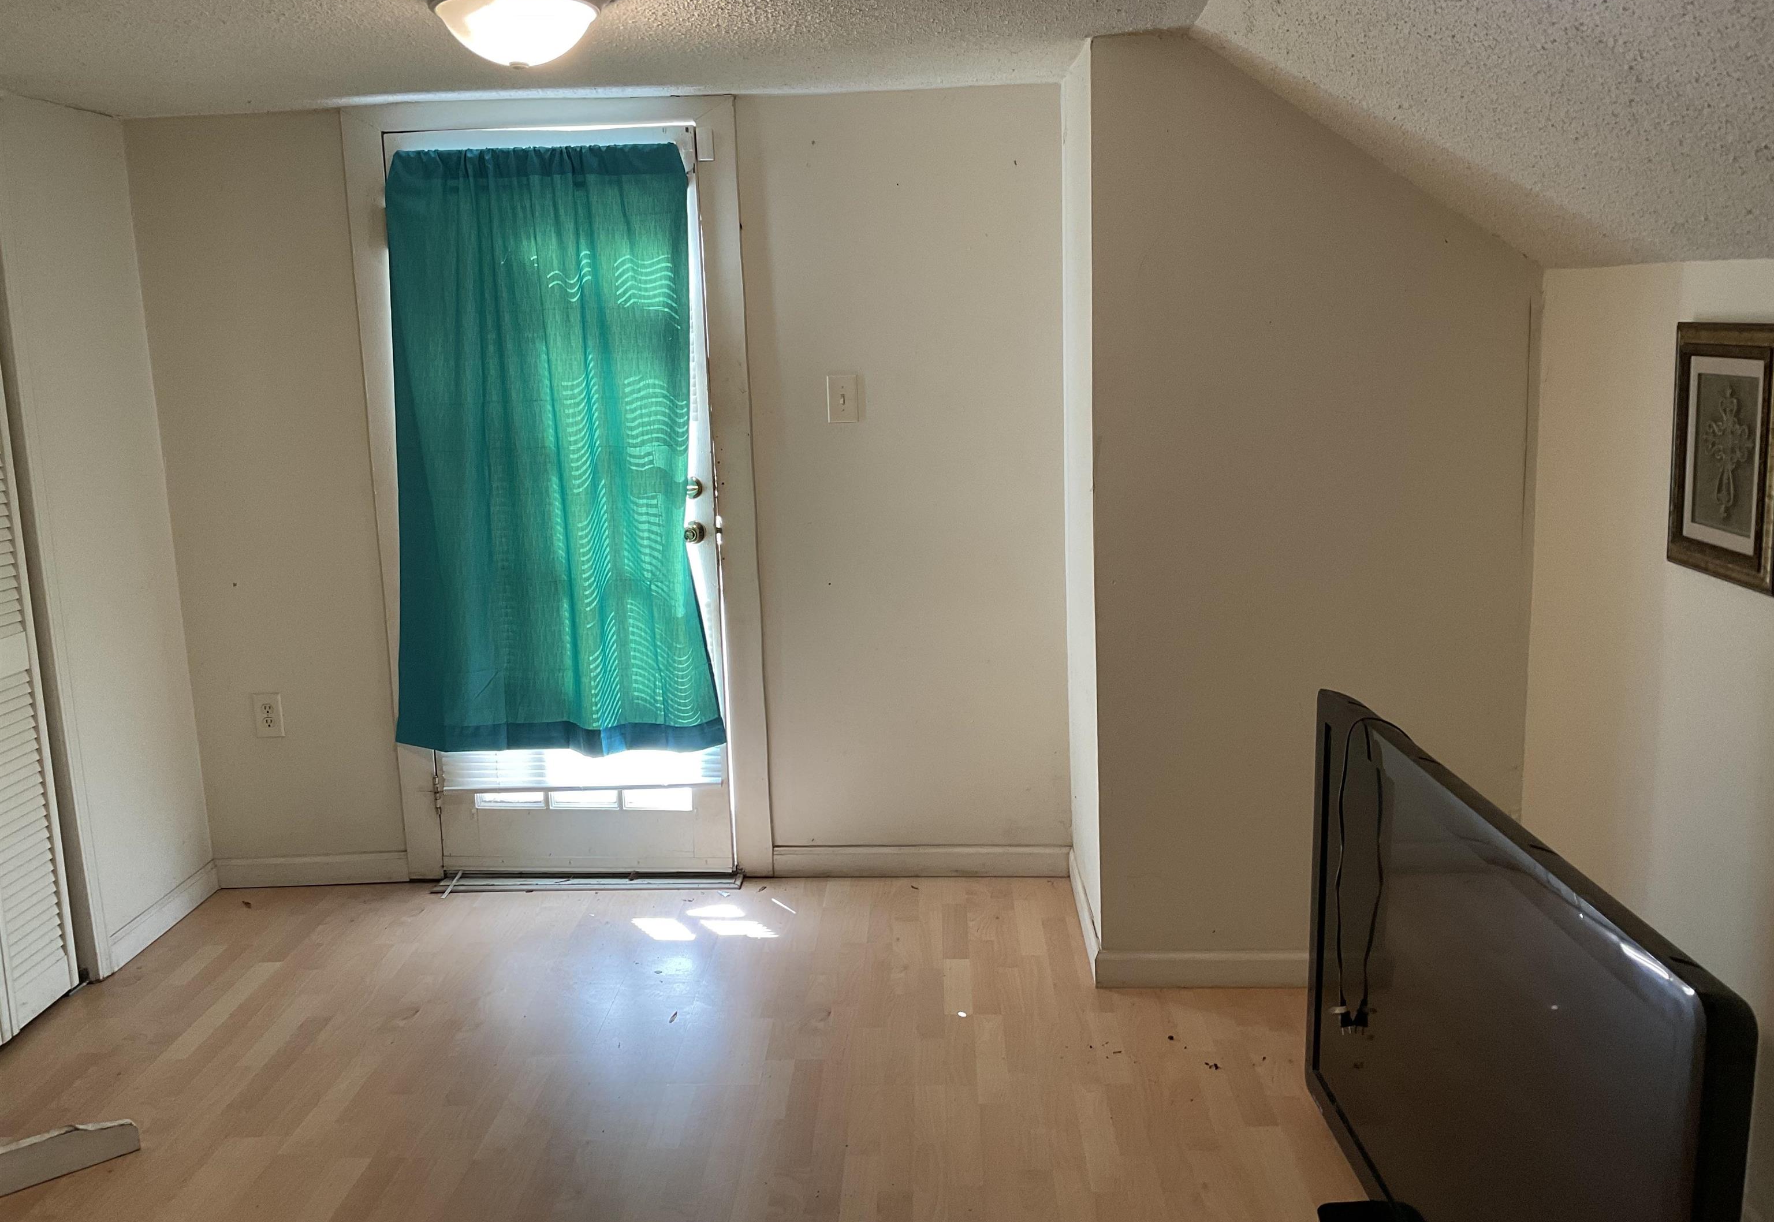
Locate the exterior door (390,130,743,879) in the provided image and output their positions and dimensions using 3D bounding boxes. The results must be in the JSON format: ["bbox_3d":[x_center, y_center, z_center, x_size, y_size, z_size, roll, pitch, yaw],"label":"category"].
[{"bbox_3d":[-0.863,-0.257,3.982,0.819,1.992,0.045,-2,10,2],"label":"exterior door"}]

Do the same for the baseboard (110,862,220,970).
[{"bbox_3d":[-1.888,0.793,3.894,0.018,0.086,0.574,-2,10,2],"label":"baseboard"}]

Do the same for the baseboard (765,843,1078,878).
[{"bbox_3d":[0.096,0.698,4.107,0.820,0.086,0.018,-2,10,2],"label":"baseboard"}]

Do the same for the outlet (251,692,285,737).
[{"bbox_3d":[-1.704,0.290,4.083,0.081,0.127,0.011,-2,10,2],"label":"outlet"}]

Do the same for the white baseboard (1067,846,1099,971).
[{"bbox_3d":[0.493,0.743,3.741,0.018,0.086,0.719,-2,10,2],"label":"white baseboard"}]

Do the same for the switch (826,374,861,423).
[{"bbox_3d":[-0.115,-0.552,3.879,0.087,0.127,0.020,-2,10,2],"label":"switch"}]

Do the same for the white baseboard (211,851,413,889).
[{"bbox_3d":[-1.613,0.729,4.163,0.543,0.086,0.018,-2,10,2],"label":"white baseboard"}]

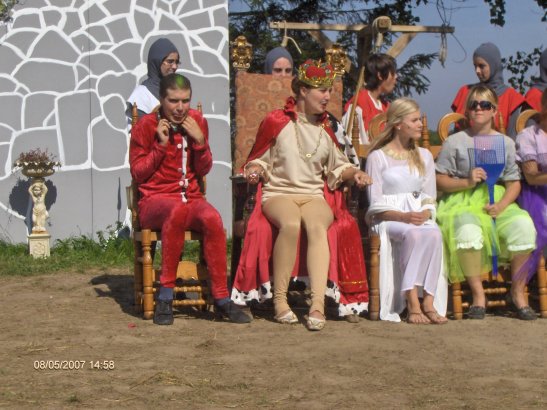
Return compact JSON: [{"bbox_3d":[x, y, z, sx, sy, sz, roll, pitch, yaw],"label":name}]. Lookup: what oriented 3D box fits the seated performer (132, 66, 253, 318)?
[{"bbox_3d":[-0.470,-0.047,7.088,0.570,1.320,0.800,-1,3,-13],"label":"seated performer"}]

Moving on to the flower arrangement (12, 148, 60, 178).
[{"bbox_3d":[-1.843,-0.315,10.097,0.360,0.235,0.350,0,3,0],"label":"flower arrangement"}]

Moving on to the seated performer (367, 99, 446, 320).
[{"bbox_3d":[0.730,-0.007,7.110,0.450,1.220,0.740,-1,3,-15],"label":"seated performer"}]

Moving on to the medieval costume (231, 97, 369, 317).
[{"bbox_3d":[0.142,-0.002,7.090,0.730,1.180,0.620,-1,3,-5],"label":"medieval costume"}]

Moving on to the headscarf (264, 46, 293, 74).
[{"bbox_3d":[0.032,-0.851,8.266,0.210,0.320,0.250,-1,3,-8],"label":"headscarf"}]

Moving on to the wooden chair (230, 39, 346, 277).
[{"bbox_3d":[0.101,-0.182,7.281,0.700,1.560,0.700,-1,3,-7],"label":"wooden chair"}]

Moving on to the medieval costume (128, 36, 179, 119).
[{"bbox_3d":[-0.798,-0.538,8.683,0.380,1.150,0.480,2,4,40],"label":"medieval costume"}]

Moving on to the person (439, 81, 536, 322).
[{"bbox_3d":[1.199,-0.048,7.258,0.530,1.280,0.740,-1,3,-6],"label":"person"}]

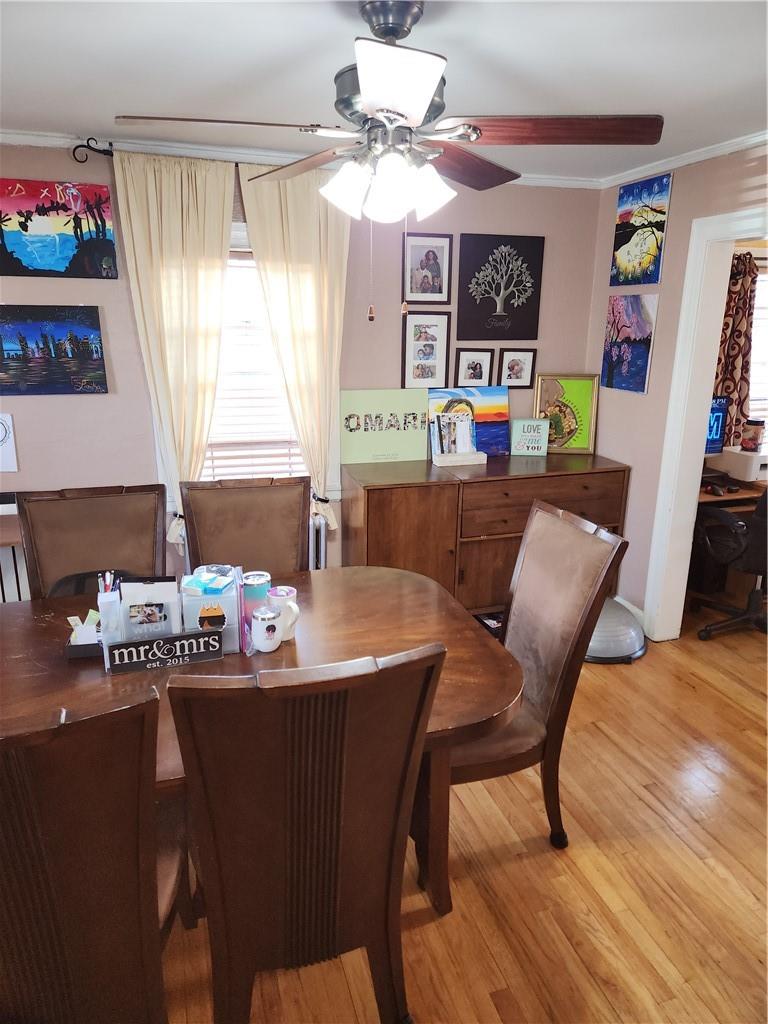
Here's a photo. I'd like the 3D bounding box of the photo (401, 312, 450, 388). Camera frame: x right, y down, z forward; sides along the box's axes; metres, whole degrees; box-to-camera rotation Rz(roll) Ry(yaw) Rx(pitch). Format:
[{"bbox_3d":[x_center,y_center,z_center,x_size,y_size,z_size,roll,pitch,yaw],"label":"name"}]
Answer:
[{"bbox_3d":[0.237,-0.901,3.805,0.284,0.419,0.020,-5,17,-18],"label":"photo"}]

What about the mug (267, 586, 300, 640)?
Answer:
[{"bbox_3d":[-0.297,0.312,2.067,0.123,0.145,0.091,14,21,39],"label":"mug"}]

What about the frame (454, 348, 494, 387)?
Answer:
[{"bbox_3d":[0.522,-0.824,3.928,0.240,0.228,0.020,-5,17,-18],"label":"frame"}]

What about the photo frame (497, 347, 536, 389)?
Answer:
[{"bbox_3d":[0.771,-0.831,3.960,0.237,0.224,0.020,-5,17,-18],"label":"photo frame"}]

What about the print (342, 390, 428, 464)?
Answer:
[{"bbox_3d":[0.009,-0.469,3.726,0.510,0.408,0.030,-5,12,-18],"label":"print"}]

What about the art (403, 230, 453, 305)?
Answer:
[{"bbox_3d":[0.229,-1.292,3.629,0.285,0.355,0.022,-5,17,-18],"label":"art"}]

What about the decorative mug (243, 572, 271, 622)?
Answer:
[{"bbox_3d":[-0.405,0.293,2.176,0.088,0.175,0.088,-5,17,-18],"label":"decorative mug"}]

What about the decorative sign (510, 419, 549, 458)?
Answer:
[{"bbox_3d":[0.882,-0.434,4.064,0.205,0.225,0.035,1,16,1],"label":"decorative sign"}]

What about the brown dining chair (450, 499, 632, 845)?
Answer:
[{"bbox_3d":[0.336,0.571,2.334,0.670,1.080,0.540,-5,17,-17],"label":"brown dining chair"}]

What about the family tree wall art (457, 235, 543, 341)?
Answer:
[{"bbox_3d":[0.650,-1.243,3.792,0.512,0.553,0.028,-5,17,-18],"label":"family tree wall art"}]

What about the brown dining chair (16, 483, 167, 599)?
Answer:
[{"bbox_3d":[-0.998,0.515,2.396,0.510,1.080,0.630,-4,17,-16],"label":"brown dining chair"}]

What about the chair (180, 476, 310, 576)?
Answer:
[{"bbox_3d":[-0.497,0.477,2.648,0.530,1.080,0.670,-3,17,-12],"label":"chair"}]

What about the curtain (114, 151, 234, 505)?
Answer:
[{"bbox_3d":[-0.931,-0.765,3.283,0.529,1.721,0.110,-5,17,-18],"label":"curtain"}]

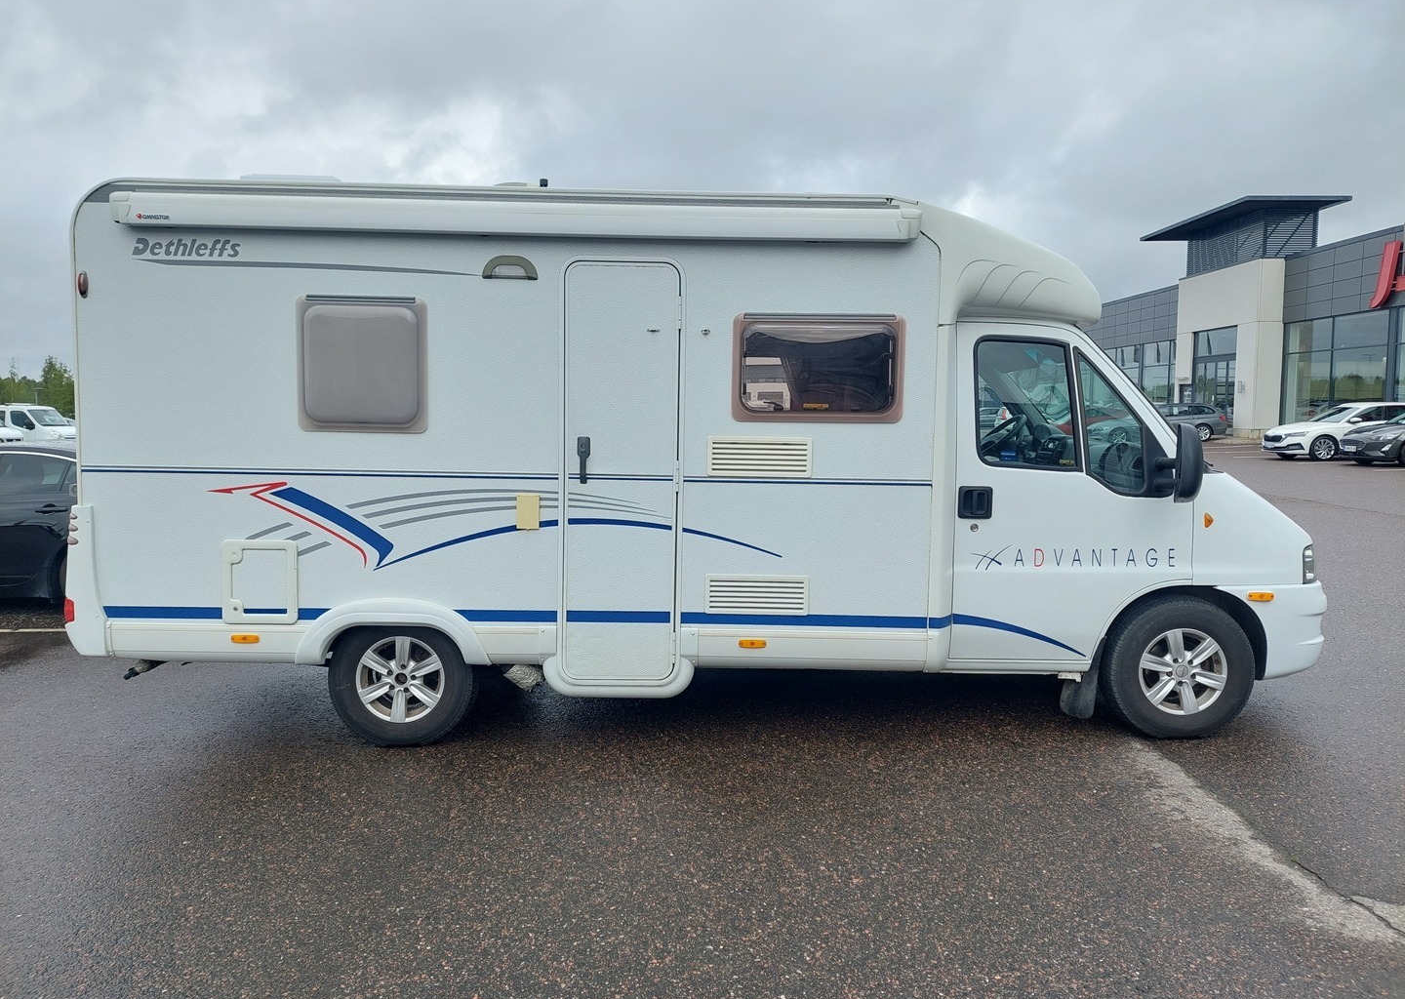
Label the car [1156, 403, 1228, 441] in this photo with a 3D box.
[{"bbox_3d":[16.550,-2.800,37.200,4.900,1.460,1.860,0,6,-3],"label":"car"}]

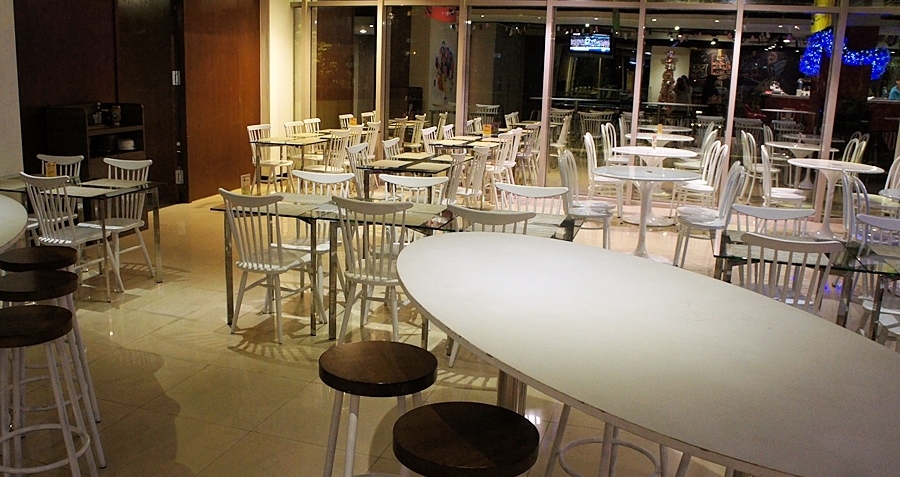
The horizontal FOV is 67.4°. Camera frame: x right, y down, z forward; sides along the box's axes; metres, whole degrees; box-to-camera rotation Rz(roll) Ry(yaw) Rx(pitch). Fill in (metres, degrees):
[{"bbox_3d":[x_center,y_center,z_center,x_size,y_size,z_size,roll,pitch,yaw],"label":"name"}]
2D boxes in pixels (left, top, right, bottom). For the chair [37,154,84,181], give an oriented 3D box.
[{"bbox_3d":[-3.119,-0.161,5.152,0.470,0.880,0.500,4,13,11],"label":"chair"}]

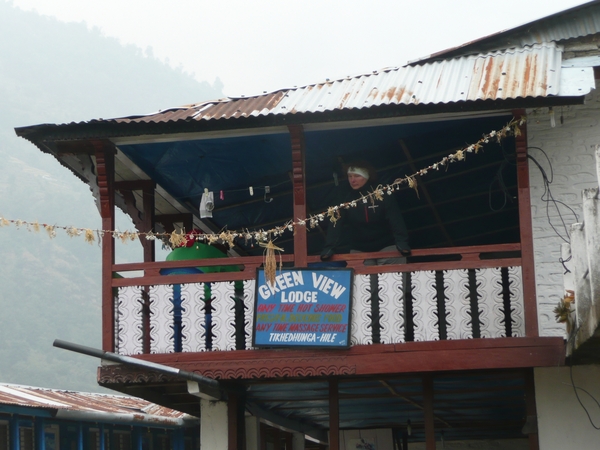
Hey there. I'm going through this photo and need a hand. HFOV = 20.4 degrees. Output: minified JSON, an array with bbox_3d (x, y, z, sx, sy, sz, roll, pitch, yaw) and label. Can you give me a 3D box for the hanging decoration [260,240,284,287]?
[{"bbox_3d":[-0.232,0.316,14.012,0.194,0.396,0.140,-3,-10,9],"label":"hanging decoration"}]

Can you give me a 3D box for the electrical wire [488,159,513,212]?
[{"bbox_3d":[1.737,-0.342,14.414,0.208,0.468,0.100,-3,-10,9],"label":"electrical wire"}]

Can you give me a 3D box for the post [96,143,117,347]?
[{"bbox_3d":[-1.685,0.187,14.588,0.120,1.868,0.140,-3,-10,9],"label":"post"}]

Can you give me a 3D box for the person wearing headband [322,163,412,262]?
[{"bbox_3d":[0.595,0.244,14.400,0.779,1.642,0.500,-4,-11,14],"label":"person wearing headband"}]

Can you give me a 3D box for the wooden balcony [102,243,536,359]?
[{"bbox_3d":[0.155,0.647,14.197,3.609,0.799,0.150,-3,-10,9],"label":"wooden balcony"}]

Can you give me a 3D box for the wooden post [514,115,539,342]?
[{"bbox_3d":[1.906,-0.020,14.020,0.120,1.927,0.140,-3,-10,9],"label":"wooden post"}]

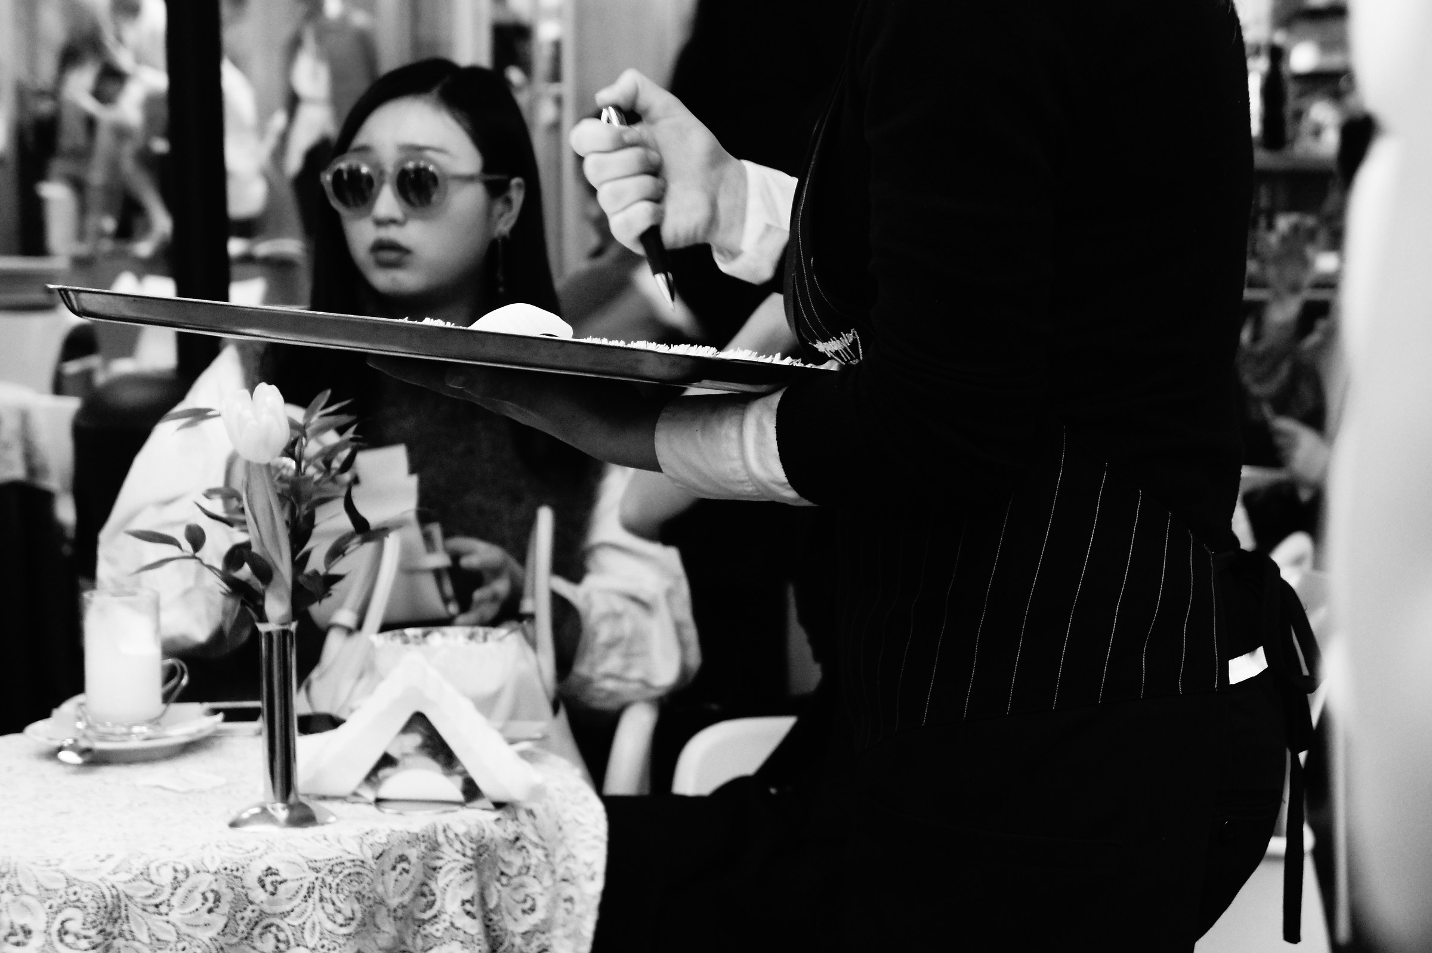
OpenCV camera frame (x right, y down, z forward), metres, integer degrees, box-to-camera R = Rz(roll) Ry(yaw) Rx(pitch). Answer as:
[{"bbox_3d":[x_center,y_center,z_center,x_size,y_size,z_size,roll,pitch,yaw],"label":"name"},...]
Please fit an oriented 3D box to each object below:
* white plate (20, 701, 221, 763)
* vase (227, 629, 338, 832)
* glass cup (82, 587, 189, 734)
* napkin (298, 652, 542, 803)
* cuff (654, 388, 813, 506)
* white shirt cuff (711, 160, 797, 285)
[{"bbox_3d":[-0.477,0.204,2.630,0.160,0.021,0.160,-1,6,0],"label":"white plate"},{"bbox_3d":[-0.311,0.174,2.323,0.076,0.140,0.076,-1,6,0],"label":"vase"},{"bbox_3d":[-0.465,0.152,2.624,0.086,0.112,0.064,-1,6,0],"label":"glass cup"},{"bbox_3d":[-0.216,0.186,2.435,0.172,0.090,0.140,-1,6,3],"label":"napkin"},{"bbox_3d":[0.010,-0.021,2.270,0.100,0.080,0.075,8,8,18],"label":"cuff"},{"bbox_3d":[0.029,-0.183,2.350,0.055,0.082,0.072,16,-1,-22],"label":"white shirt cuff"}]

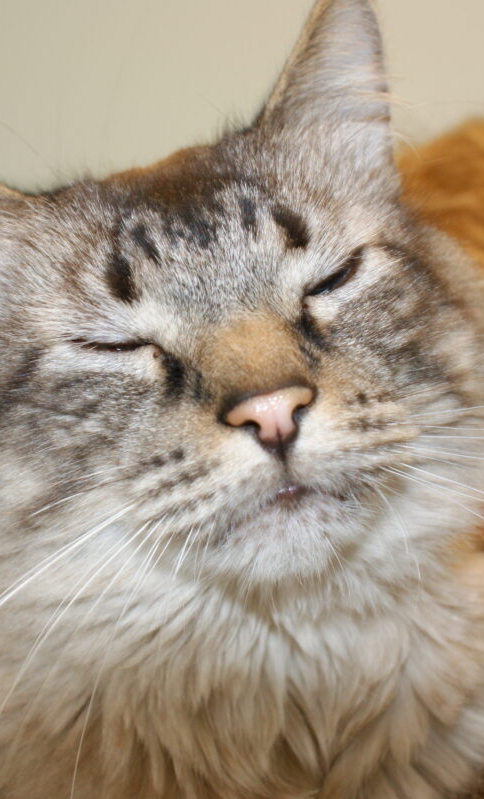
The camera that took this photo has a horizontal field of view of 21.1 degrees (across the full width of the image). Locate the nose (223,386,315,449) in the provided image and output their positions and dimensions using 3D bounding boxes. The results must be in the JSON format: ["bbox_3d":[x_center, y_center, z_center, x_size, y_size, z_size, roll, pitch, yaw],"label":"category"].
[{"bbox_3d":[0.006,0.004,0.266,0.018,0.013,0.012,-19,-9,-10],"label":"nose"}]

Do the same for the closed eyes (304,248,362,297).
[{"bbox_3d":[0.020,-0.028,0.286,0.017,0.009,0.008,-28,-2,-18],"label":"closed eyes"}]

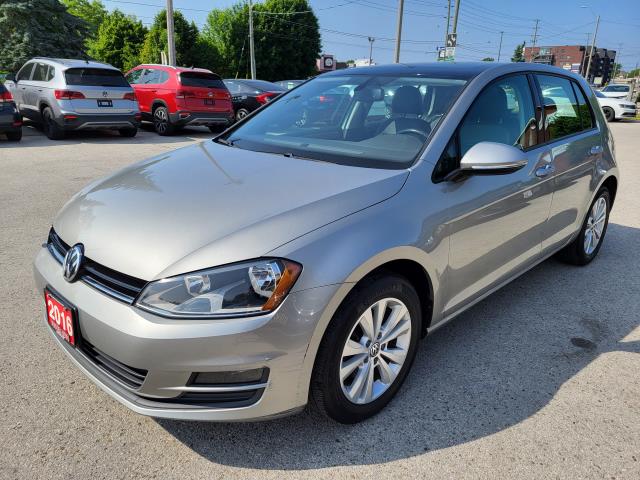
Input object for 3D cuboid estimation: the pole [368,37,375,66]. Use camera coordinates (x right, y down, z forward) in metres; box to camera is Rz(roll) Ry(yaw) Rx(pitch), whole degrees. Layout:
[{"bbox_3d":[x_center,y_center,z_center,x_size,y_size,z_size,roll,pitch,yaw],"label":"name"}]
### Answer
[{"bbox_3d":[7.508,-25.372,71.303,0.900,8.775,0.300,0,17,0],"label":"pole"}]

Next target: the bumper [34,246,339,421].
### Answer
[{"bbox_3d":[-0.768,0.268,2.105,0.670,0.520,1.780,-16,23,-42],"label":"bumper"}]

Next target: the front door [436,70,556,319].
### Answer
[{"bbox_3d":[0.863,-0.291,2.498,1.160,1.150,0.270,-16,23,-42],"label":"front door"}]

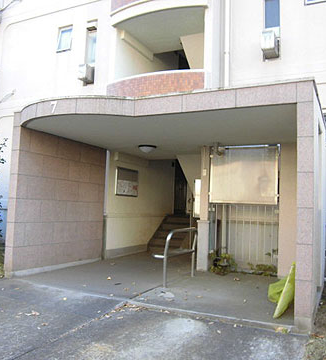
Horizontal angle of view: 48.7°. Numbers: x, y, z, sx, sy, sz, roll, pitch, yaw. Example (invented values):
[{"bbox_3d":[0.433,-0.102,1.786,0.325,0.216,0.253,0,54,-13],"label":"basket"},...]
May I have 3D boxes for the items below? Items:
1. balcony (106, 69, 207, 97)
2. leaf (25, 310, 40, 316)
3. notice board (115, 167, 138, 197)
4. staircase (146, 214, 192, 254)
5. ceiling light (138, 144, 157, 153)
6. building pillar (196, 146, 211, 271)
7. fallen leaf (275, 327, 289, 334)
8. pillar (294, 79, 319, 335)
[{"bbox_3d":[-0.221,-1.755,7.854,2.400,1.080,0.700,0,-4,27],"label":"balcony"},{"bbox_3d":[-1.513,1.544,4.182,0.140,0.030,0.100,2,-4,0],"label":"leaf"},{"bbox_3d":[-0.821,0.058,8.647,0.060,0.645,0.970,0,-4,27],"label":"notice board"},{"bbox_3d":[0.295,1.450,9.843,1.030,0.950,1.150,0,-4,27],"label":"staircase"},{"bbox_3d":[-0.304,-0.614,7.164,0.345,0.130,0.345,2,-4,0],"label":"ceiling light"},{"bbox_3d":[0.818,0.560,7.084,0.190,2.390,0.190,0,-4,27],"label":"building pillar"},{"bbox_3d":[1.277,1.598,3.862,0.140,0.040,0.100,2,-4,0],"label":"fallen leaf"},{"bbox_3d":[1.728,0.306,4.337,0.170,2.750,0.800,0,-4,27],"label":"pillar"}]

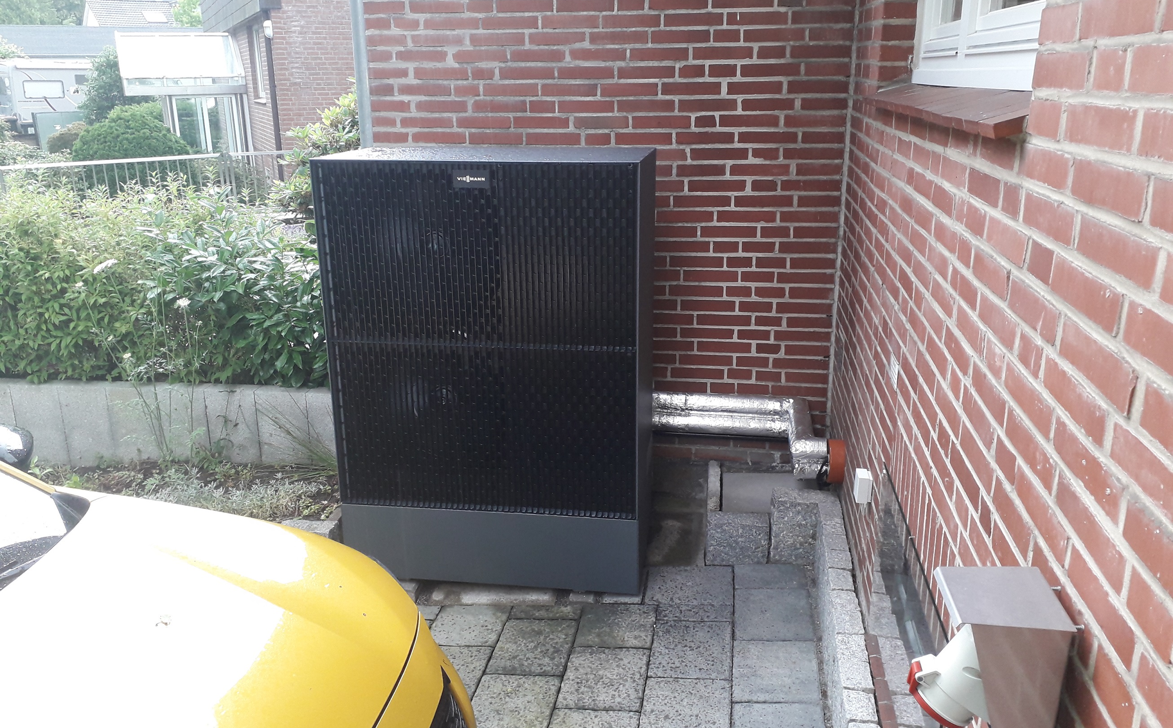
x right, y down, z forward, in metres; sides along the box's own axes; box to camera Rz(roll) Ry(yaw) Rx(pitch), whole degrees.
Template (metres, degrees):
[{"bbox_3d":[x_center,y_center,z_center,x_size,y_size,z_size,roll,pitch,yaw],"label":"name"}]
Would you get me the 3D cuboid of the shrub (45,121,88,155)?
[{"bbox_3d":[-7.728,-3.251,13.930,0.850,0.850,0.850,-10,20,-27],"label":"shrub"}]

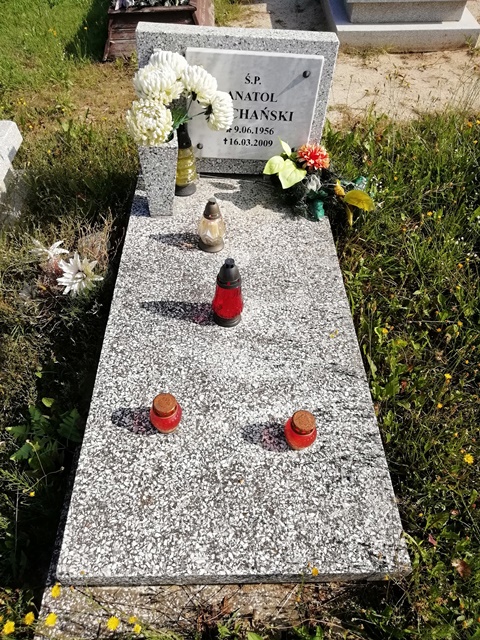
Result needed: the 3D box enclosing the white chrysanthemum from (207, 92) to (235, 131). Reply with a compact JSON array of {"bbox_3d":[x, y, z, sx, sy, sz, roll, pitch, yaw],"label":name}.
[{"bbox_3d":[-0.065,-0.699,1.603,0.088,0.133,0.133,-7,49,1],"label":"white chrysanthemum"}]

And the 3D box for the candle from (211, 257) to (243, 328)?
[{"bbox_3d":[-0.030,-0.088,1.427,0.091,0.240,0.091,1,49,-3],"label":"candle"}]

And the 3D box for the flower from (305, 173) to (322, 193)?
[{"bbox_3d":[0.278,-0.521,1.820,0.058,0.065,0.055,1,12,-3],"label":"flower"}]

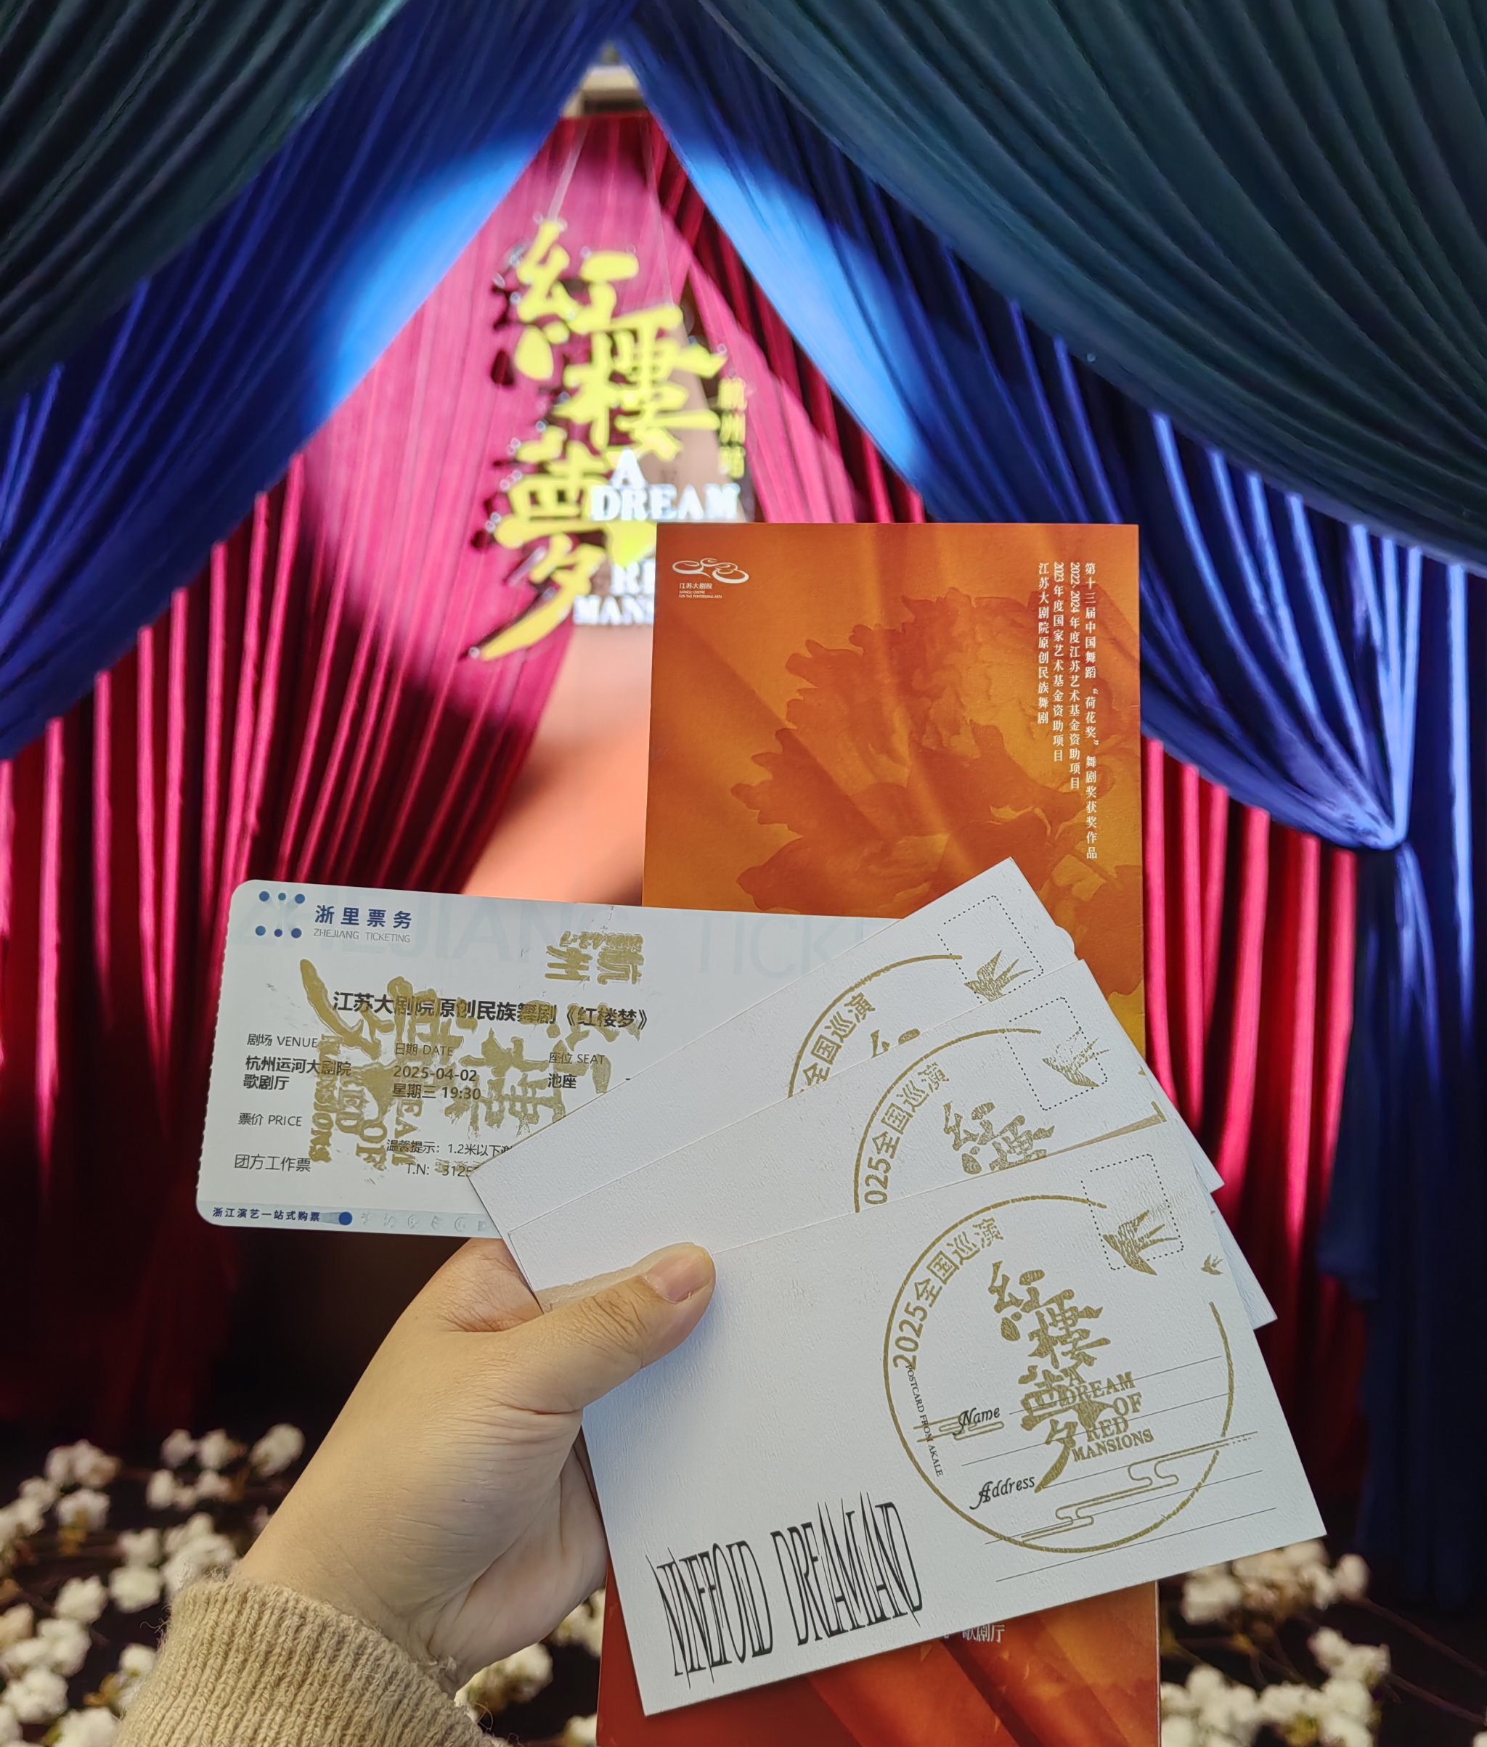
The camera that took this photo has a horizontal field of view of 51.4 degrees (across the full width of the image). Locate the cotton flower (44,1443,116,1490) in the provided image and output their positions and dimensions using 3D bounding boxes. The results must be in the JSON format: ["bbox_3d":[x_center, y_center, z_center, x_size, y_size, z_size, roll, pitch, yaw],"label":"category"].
[{"bbox_3d":[-0.779,0.696,1.815,0.081,0.052,0.075,0,-3,0],"label":"cotton flower"}]

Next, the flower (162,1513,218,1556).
[{"bbox_3d":[-0.602,0.718,1.680,0.059,0.042,0.061,0,-3,0],"label":"flower"}]

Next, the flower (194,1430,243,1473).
[{"bbox_3d":[-0.705,0.777,2.080,0.069,0.057,0.063,-1,6,-19],"label":"flower"}]

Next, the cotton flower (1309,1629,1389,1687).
[{"bbox_3d":[0.634,0.822,1.620,0.083,0.061,0.072,3,6,23],"label":"cotton flower"}]

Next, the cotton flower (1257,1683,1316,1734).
[{"bbox_3d":[0.540,0.830,1.537,0.060,0.051,0.055,3,6,21],"label":"cotton flower"}]

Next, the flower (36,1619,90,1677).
[{"bbox_3d":[-0.880,1.002,2.000,0.070,0.074,0.070,0,-3,0],"label":"flower"}]

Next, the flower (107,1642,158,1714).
[{"bbox_3d":[-0.619,0.825,1.583,0.068,0.071,0.070,-2,6,-22],"label":"flower"}]

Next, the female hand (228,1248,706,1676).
[{"bbox_3d":[-0.057,0.138,0.370,0.130,0.108,0.090,0,-3,-6],"label":"female hand"}]

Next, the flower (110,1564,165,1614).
[{"bbox_3d":[-0.687,0.809,1.750,0.063,0.056,0.060,-2,6,-22],"label":"flower"}]

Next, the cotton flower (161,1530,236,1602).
[{"bbox_3d":[-0.630,0.805,1.795,0.090,0.084,0.087,-1,6,-20],"label":"cotton flower"}]

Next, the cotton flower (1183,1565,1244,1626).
[{"bbox_3d":[0.617,0.944,2.030,0.077,0.078,0.075,0,-3,0],"label":"cotton flower"}]

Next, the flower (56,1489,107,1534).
[{"bbox_3d":[-0.824,0.792,1.924,0.068,0.056,0.062,-2,6,-24],"label":"flower"}]

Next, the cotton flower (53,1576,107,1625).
[{"bbox_3d":[-0.672,0.737,1.567,0.053,0.047,0.055,0,-3,0],"label":"cotton flower"}]

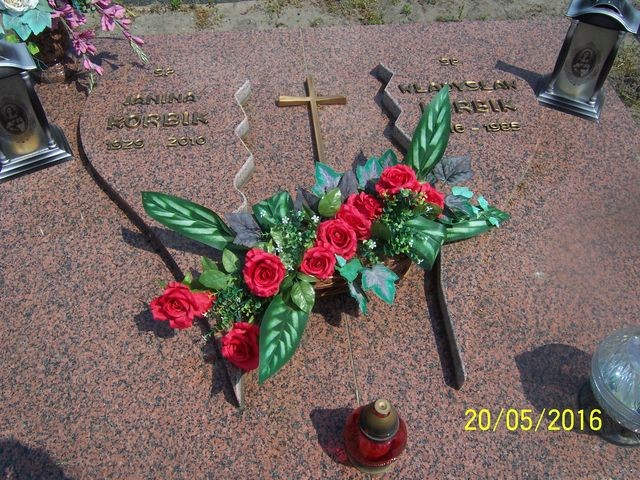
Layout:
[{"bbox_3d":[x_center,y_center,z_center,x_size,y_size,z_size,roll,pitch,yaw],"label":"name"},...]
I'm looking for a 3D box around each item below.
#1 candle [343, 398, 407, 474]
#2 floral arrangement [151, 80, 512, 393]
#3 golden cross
[{"bbox_3d":[0.088,0.297,0.956,0.100,0.153,0.100,0,46,0],"label":"candle"},{"bbox_3d":[0.035,-0.033,1.214,0.760,0.240,0.470,-19,49,-17],"label":"floral arrangement"},{"bbox_3d":[-0.013,-0.322,1.644,0.190,0.022,0.415,-4,46,-4],"label":"golden cross"}]

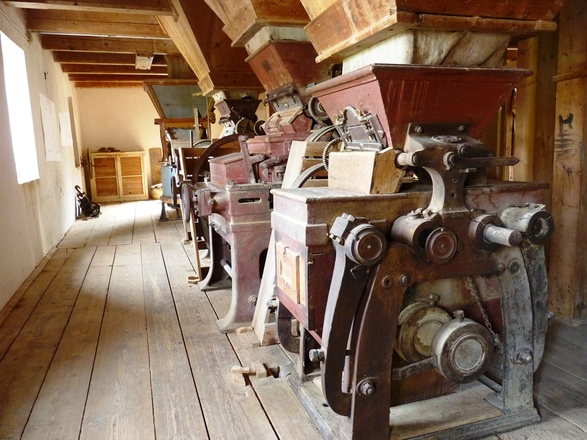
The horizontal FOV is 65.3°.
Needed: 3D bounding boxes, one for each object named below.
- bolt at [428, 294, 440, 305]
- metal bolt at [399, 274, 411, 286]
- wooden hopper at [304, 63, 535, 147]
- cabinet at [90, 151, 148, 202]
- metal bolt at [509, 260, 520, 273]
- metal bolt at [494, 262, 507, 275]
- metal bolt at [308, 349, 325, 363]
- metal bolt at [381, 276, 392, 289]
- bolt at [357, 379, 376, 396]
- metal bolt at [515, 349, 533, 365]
[{"bbox_3d":[0.595,0.335,1.931,0.044,0.038,0.036,-4,9,-18],"label":"bolt"},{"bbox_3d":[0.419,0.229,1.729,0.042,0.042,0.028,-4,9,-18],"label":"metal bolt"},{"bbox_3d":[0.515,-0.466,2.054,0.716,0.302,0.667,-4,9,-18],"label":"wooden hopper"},{"bbox_3d":[-4.619,-1.161,12.211,1.353,1.279,0.450,-4,9,-18],"label":"cabinet"},{"bbox_3d":[0.914,0.192,1.893,0.041,0.042,0.026,-4,9,-18],"label":"metal bolt"},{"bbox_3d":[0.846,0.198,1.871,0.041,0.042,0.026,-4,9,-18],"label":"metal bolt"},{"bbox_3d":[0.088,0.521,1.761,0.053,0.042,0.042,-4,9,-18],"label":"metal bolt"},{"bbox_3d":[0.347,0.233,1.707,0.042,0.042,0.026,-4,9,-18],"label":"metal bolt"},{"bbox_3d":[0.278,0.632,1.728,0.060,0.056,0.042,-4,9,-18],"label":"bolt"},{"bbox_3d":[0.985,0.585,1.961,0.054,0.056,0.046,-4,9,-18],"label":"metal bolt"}]

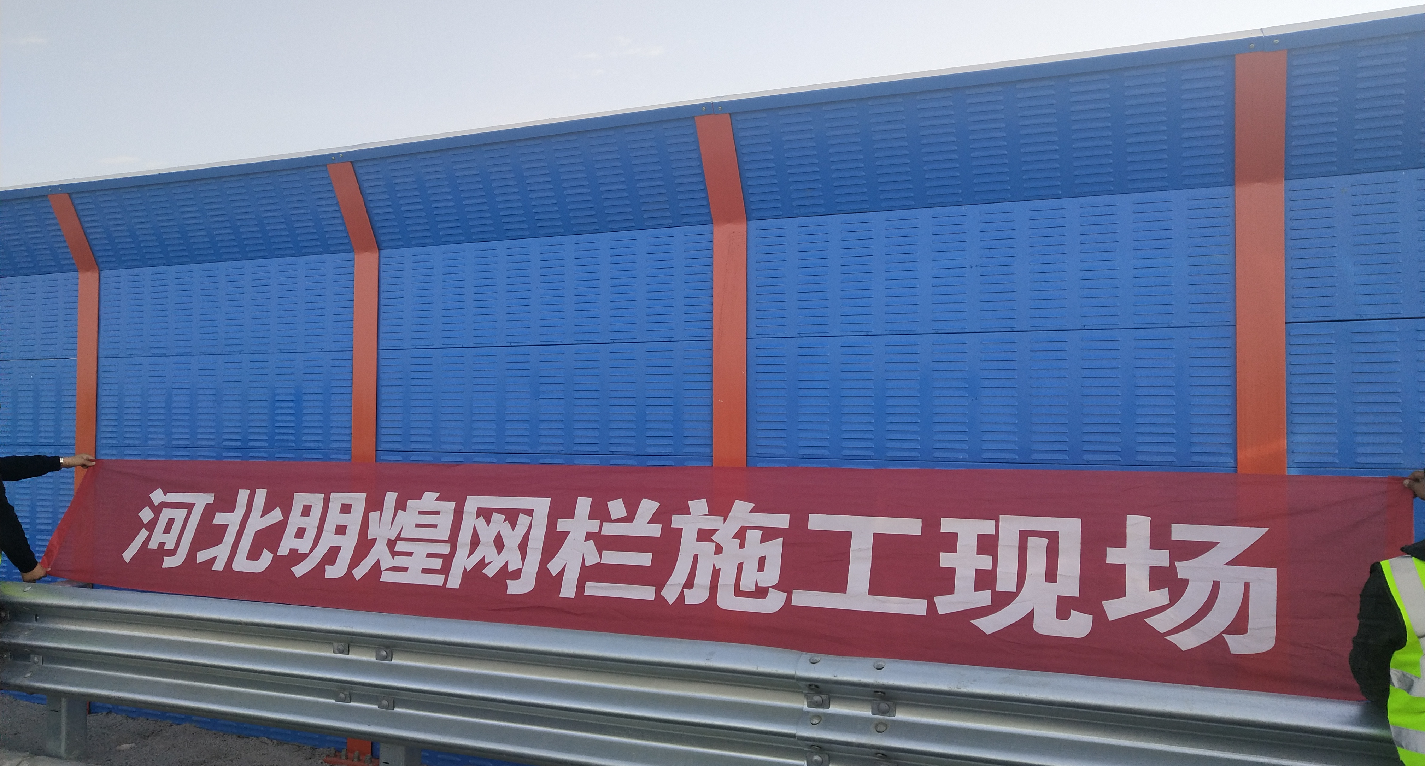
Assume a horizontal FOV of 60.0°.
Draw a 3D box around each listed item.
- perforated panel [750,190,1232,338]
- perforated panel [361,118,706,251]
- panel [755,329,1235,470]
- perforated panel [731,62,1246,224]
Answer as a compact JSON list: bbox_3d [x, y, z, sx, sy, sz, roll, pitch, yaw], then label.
[{"bbox_3d":[0.987,-0.430,4.692,1.900,0.480,0.080,-1,-2,27],"label":"perforated panel"},{"bbox_3d":[-0.831,-0.888,5.518,1.900,0.475,0.080,-1,22,27],"label":"perforated panel"},{"bbox_3d":[0.986,0.055,4.679,1.900,0.480,0.080,-1,-2,27],"label":"panel"},{"bbox_3d":[0.943,-0.907,4.616,1.900,0.475,0.080,-1,22,27],"label":"perforated panel"}]

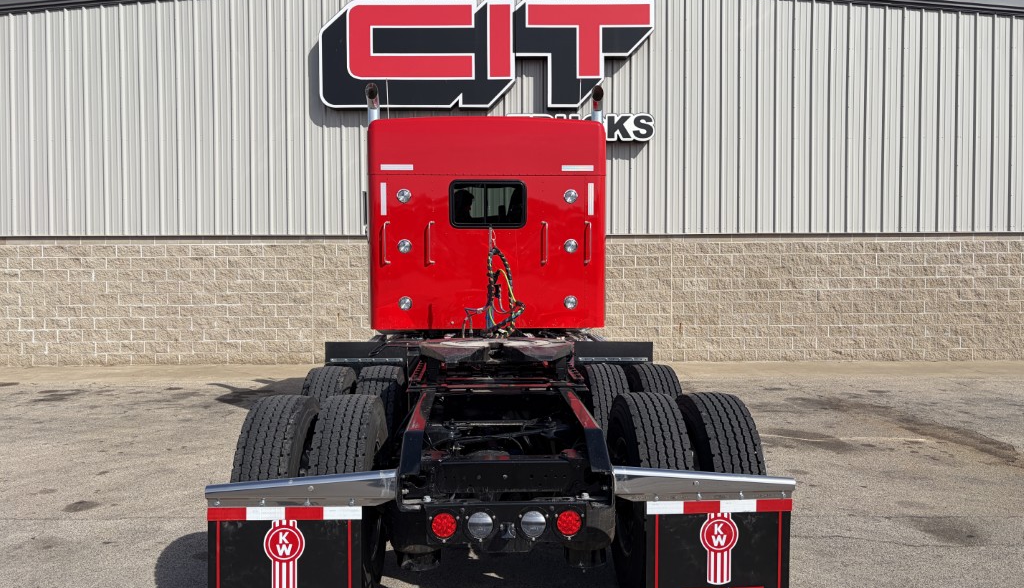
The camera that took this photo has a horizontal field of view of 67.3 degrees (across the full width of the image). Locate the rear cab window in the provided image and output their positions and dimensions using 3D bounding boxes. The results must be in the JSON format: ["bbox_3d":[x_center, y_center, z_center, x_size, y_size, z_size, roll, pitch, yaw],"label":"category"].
[{"bbox_3d":[-0.222,-0.845,7.270,0.730,0.465,0.060,0,2,-3],"label":"rear cab window"}]

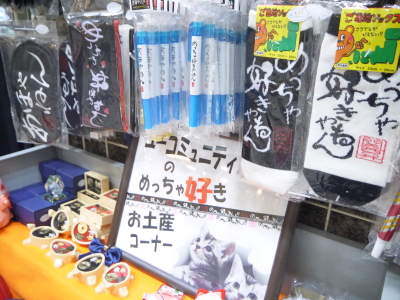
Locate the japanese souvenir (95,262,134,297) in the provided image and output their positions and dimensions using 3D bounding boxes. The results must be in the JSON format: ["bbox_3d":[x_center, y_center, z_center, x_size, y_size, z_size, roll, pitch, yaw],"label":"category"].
[{"bbox_3d":[-0.140,0.221,0.550,0.053,0.025,0.057,7,23,20],"label":"japanese souvenir"}]

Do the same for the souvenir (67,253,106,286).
[{"bbox_3d":[-0.187,0.206,0.558,0.053,0.025,0.057,13,25,32],"label":"souvenir"}]

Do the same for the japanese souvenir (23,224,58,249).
[{"bbox_3d":[-0.297,0.168,0.616,0.057,0.025,0.053,8,19,10],"label":"japanese souvenir"}]

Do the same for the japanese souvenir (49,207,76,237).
[{"bbox_3d":[-0.284,0.147,0.676,0.057,0.053,0.025,52,9,22],"label":"japanese souvenir"}]

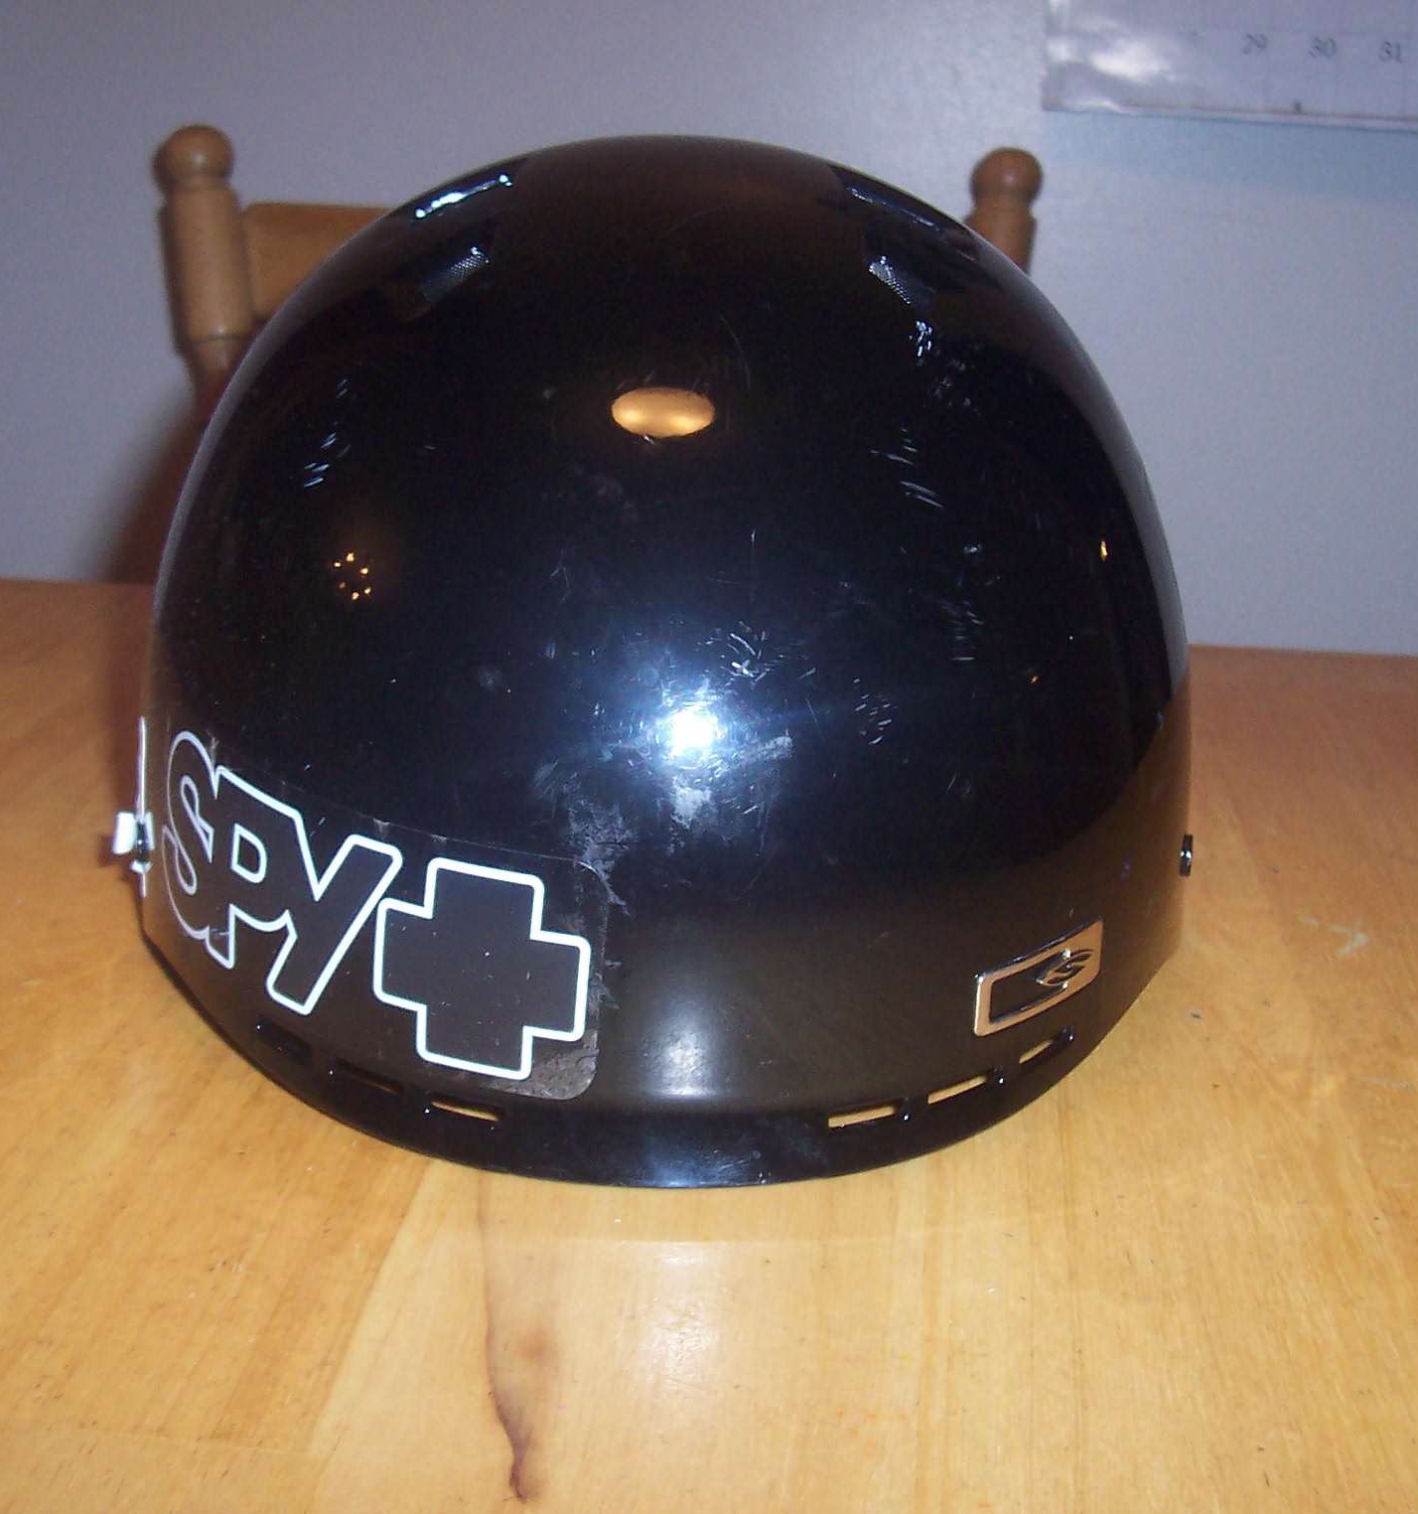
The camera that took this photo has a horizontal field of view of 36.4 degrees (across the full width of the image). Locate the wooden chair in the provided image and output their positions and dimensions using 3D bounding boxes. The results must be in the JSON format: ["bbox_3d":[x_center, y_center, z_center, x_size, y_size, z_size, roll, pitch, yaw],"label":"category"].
[{"bbox_3d":[-0.034,0.203,0.988,0.452,0.957,0.490,0,13,-9],"label":"wooden chair"}]

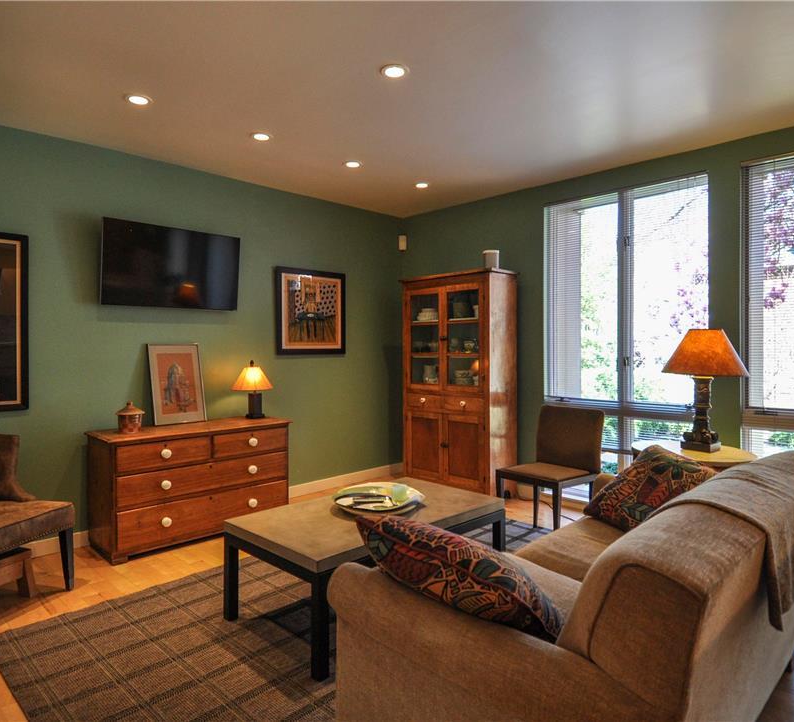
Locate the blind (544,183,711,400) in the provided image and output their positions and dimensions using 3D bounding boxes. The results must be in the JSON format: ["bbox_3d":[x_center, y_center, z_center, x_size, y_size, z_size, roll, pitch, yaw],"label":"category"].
[{"bbox_3d":[1.688,-0.487,4.145,0.050,1.600,1.209,-1,1,-45],"label":"blind"}]

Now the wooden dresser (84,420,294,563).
[{"bbox_3d":[-1.434,0.849,3.866,1.282,0.738,0.537,-1,1,-45],"label":"wooden dresser"}]

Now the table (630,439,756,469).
[{"bbox_3d":[1.681,0.833,3.125,0.595,0.640,0.676,-2,2,-44],"label":"table"}]

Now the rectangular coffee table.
[{"bbox_3d":[-0.119,0.958,2.693,1.207,0.444,0.718,-2,2,-44],"label":"rectangular coffee table"}]

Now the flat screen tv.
[{"bbox_3d":[-1.624,-0.675,3.983,0.996,0.577,0.050,-1,7,-45],"label":"flat screen tv"}]

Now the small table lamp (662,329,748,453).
[{"bbox_3d":[1.816,0.161,3.202,0.480,0.695,0.480,-2,2,-44],"label":"small table lamp"}]

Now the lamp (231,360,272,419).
[{"bbox_3d":[-1.078,0.207,4.095,0.299,0.415,0.299,-2,2,-44],"label":"lamp"}]

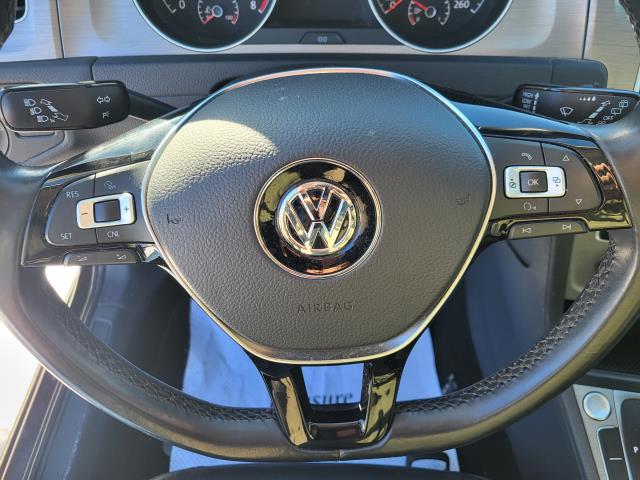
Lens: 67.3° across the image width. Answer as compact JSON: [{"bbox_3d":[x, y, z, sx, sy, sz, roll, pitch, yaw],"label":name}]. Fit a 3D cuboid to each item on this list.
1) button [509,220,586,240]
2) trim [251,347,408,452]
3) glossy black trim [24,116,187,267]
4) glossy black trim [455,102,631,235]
[{"bbox_3d":[0.119,-0.006,0.254,0.041,0.011,0.010,-4,23,3],"label":"button"},{"bbox_3d":[0.009,0.096,0.301,0.096,0.062,0.032,-4,23,3],"label":"trim"},{"bbox_3d":[-0.115,-0.024,0.255,0.093,0.072,0.025,-4,23,3],"label":"glossy black trim"},{"bbox_3d":[0.112,-0.039,0.245,0.089,0.070,0.025,-4,23,3],"label":"glossy black trim"}]

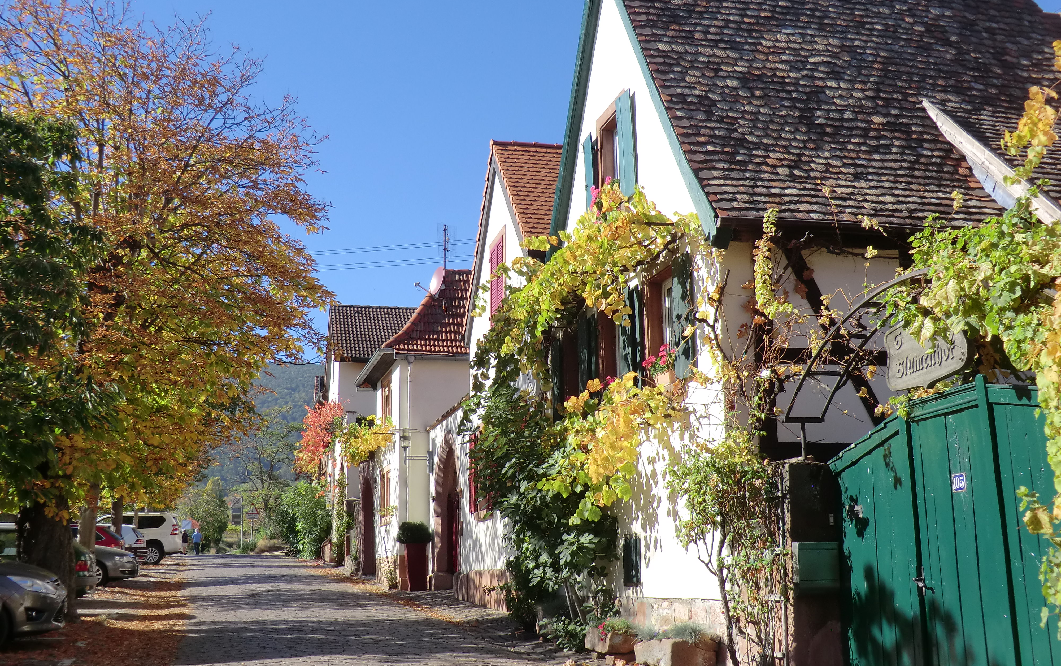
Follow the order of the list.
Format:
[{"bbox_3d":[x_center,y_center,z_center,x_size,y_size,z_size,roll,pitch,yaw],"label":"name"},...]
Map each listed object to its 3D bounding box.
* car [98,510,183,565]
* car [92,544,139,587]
[{"bbox_3d":[-14.975,7.399,44.164,4.780,1.860,1.885,2,-9,-14],"label":"car"},{"bbox_3d":[-12.578,5.801,31.771,4.770,1.480,1.820,1,-9,-8],"label":"car"}]

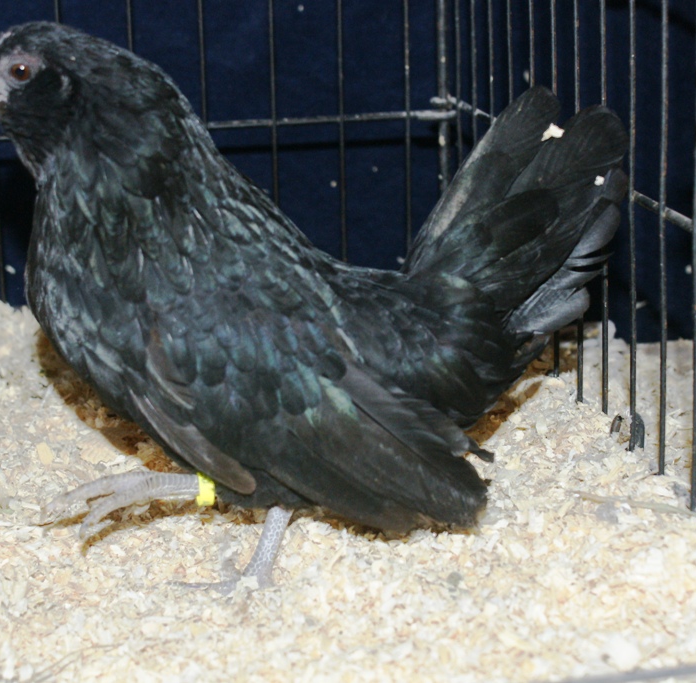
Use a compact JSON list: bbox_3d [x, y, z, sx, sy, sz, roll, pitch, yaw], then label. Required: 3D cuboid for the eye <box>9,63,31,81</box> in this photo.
[{"bbox_3d":[-0.132,-0.108,0.764,0.008,0.007,0.005,1,14,12],"label":"eye"}]

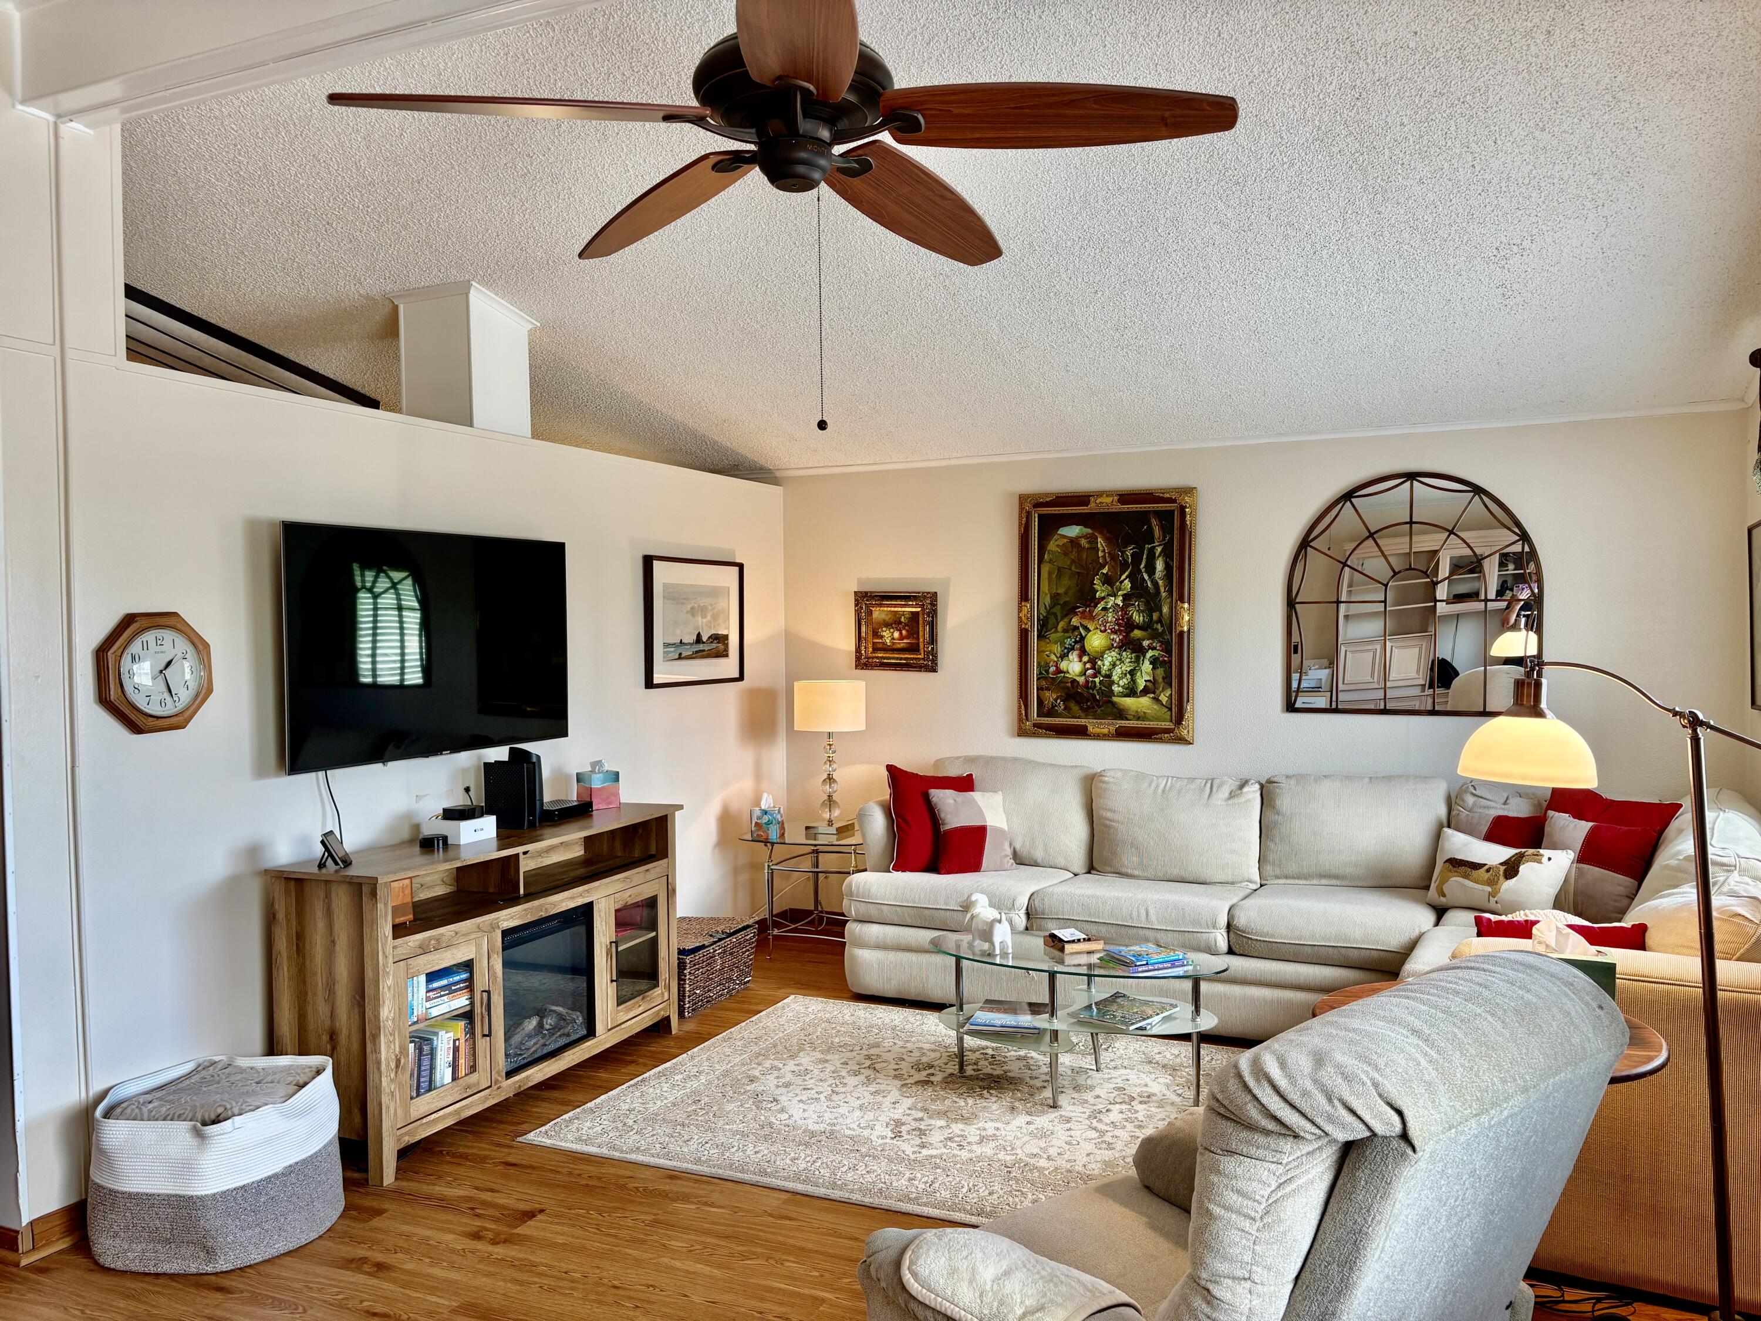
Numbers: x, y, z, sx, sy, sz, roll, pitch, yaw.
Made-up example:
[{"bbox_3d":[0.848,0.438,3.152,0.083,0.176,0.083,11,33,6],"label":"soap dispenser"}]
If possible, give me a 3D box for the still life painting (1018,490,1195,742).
[{"bbox_3d":[1.017,-0.196,5.959,0.815,1.130,0.050,0,2,24],"label":"still life painting"}]

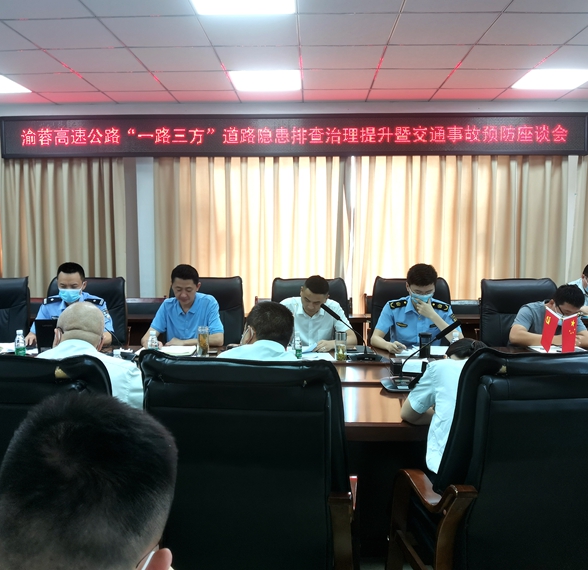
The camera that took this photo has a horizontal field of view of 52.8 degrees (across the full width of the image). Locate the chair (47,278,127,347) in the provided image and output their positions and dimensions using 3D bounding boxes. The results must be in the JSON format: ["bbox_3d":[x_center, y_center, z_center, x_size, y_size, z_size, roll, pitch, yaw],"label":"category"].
[{"bbox_3d":[-1.567,0.547,4.305,0.640,1.140,0.720,0,4,2],"label":"chair"}]

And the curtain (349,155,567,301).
[{"bbox_3d":[1.660,-0.357,5.929,2.187,2.511,0.140,0,5,2],"label":"curtain"}]

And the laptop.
[{"bbox_3d":[-1.385,0.304,3.680,0.330,0.220,0.290,0,4,2],"label":"laptop"}]

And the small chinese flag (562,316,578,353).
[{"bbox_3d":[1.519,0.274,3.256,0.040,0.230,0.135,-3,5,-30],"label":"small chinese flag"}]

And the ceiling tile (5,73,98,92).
[{"bbox_3d":[-2.044,-1.727,5.054,0.600,0.020,0.600,0,5,2],"label":"ceiling tile"}]

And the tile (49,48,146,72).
[{"bbox_3d":[-1.448,-1.679,4.441,0.600,0.020,0.600,0,4,2],"label":"tile"}]

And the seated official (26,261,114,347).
[{"bbox_3d":[-1.512,0.497,4.049,0.570,1.280,0.750,0,4,2],"label":"seated official"}]

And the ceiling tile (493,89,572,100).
[{"bbox_3d":[2.207,-1.762,5.474,0.600,0.020,0.498,0,5,2],"label":"ceiling tile"}]

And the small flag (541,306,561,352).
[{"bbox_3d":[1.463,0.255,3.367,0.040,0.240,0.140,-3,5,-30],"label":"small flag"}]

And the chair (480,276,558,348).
[{"bbox_3d":[1.620,0.533,4.055,0.640,1.150,0.720,0,5,2],"label":"chair"}]

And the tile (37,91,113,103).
[{"bbox_3d":[-2.034,-1.770,5.601,0.600,0.020,0.498,0,5,2],"label":"tile"}]

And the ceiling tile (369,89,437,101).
[{"bbox_3d":[1.001,-1.770,5.510,0.600,0.020,0.498,0,5,2],"label":"ceiling tile"}]

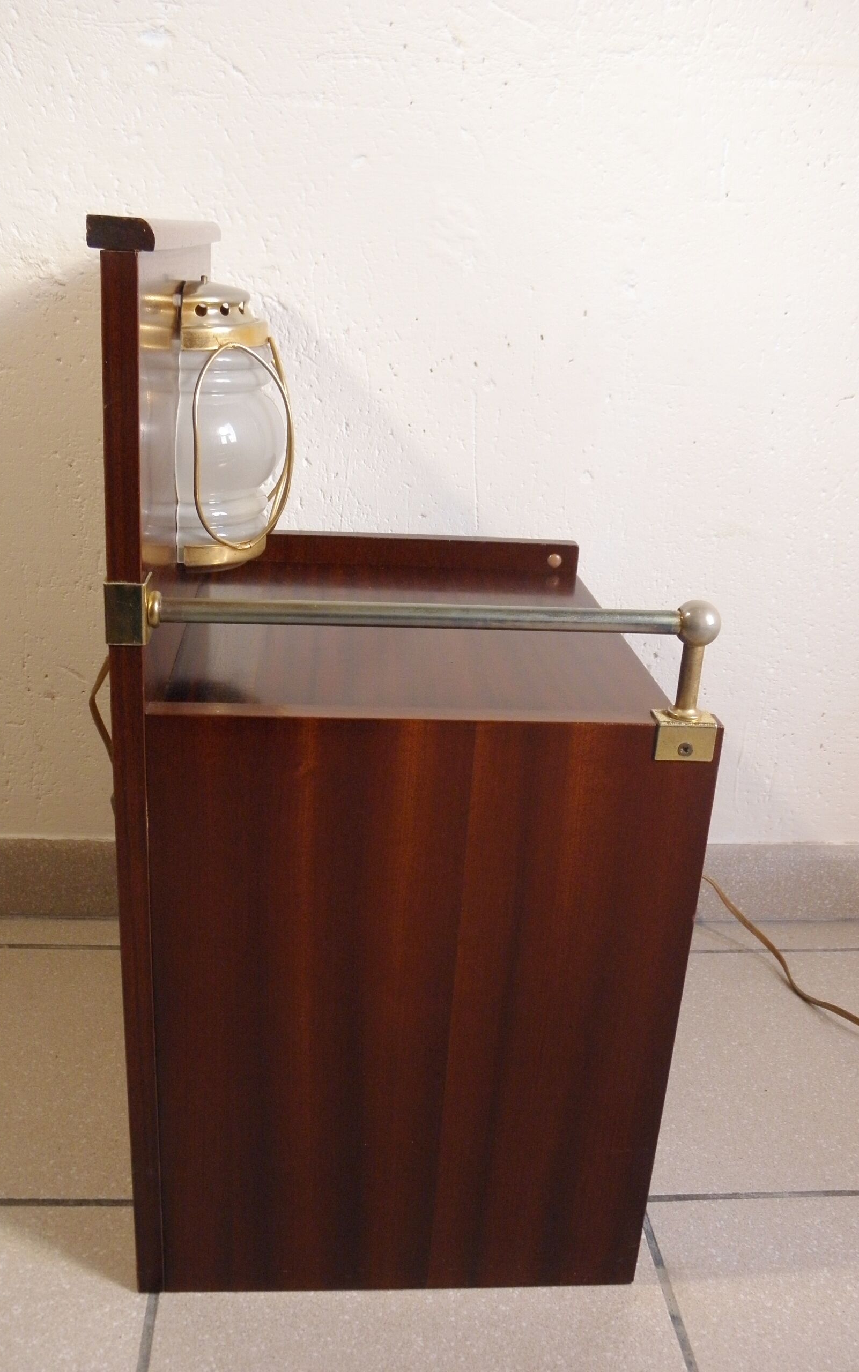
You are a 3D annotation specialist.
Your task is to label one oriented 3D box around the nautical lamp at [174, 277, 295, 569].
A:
[{"bbox_3d":[-0.113,-0.157,0.709,0.064,0.165,0.109,2,21,-5],"label":"nautical lamp"}]

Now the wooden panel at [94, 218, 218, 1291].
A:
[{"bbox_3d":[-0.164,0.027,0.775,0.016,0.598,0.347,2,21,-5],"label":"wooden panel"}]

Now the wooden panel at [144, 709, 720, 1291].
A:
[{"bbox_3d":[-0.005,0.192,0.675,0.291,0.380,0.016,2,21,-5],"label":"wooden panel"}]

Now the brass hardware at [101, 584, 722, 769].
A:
[{"bbox_3d":[-0.003,-0.008,0.600,0.309,0.086,0.025,2,21,-5],"label":"brass hardware"}]

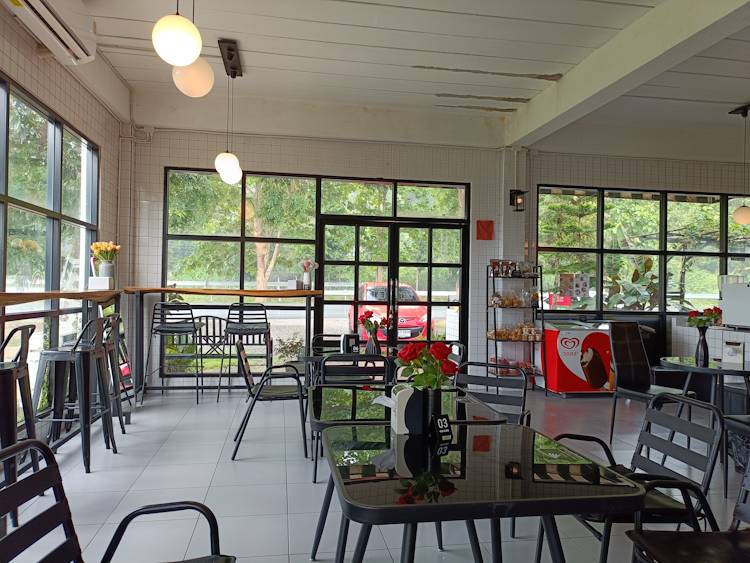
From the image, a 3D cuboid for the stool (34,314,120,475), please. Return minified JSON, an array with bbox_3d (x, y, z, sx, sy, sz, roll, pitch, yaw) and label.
[{"bbox_3d":[-1.992,0.717,3.583,0.454,0.956,0.437,1,-1,-2],"label":"stool"}]

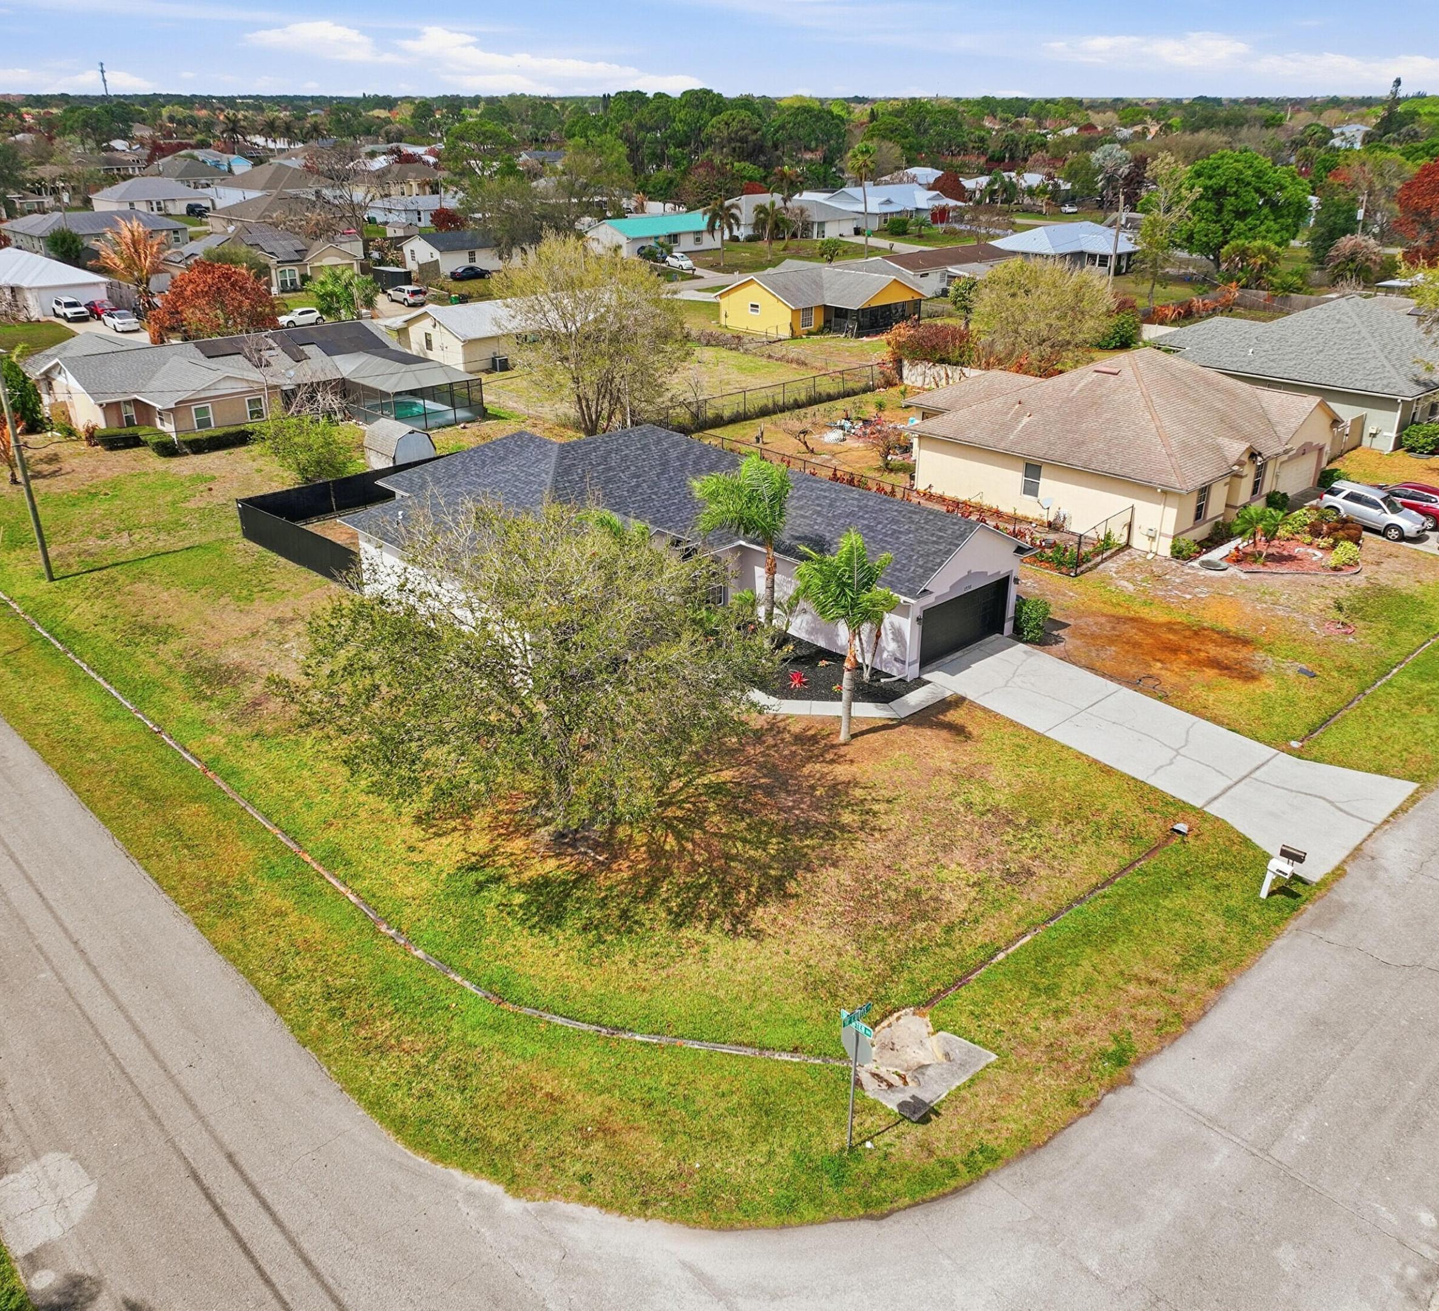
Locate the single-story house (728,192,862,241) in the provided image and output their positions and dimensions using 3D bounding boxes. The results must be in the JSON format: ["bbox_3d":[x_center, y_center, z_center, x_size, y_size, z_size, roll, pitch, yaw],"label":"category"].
[{"bbox_3d":[7.322,-61.565,169.764,18.107,5.217,18.823,-22,32,-39],"label":"single-story house"}]

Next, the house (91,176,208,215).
[{"bbox_3d":[-91.419,-73.805,195.425,15.038,5.626,15.038,-22,32,-39],"label":"house"}]

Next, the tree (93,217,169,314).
[{"bbox_3d":[-50.379,-33.318,104.625,6.200,8.400,6.200,-11,27,-22],"label":"tree"}]

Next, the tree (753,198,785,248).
[{"bbox_3d":[6.098,-51.155,145.480,4.194,6.651,4.194,0,25,0],"label":"tree"}]

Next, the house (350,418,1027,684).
[{"bbox_3d":[-2.948,-4.530,45.911,16.800,5.250,24.600,-21,32,-38],"label":"house"}]

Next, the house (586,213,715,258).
[{"bbox_3d":[-7.449,-52.551,150.680,16.100,4.400,9.500,-21,32,-38],"label":"house"}]

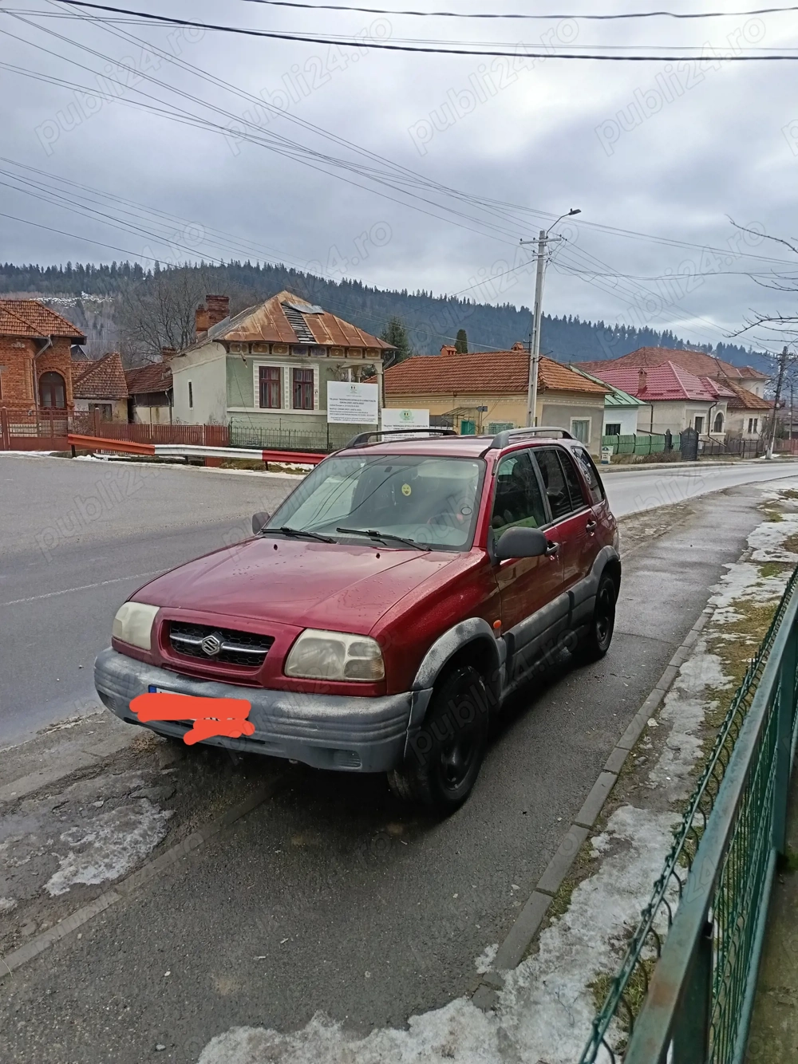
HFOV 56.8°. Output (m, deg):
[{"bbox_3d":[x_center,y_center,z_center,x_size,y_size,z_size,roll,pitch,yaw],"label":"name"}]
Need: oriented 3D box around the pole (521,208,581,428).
[{"bbox_3d":[5.447,-6.964,27.077,2.400,9.180,0.600,6,10,31],"label":"pole"}]

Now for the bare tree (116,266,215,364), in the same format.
[{"bbox_3d":[-15.276,-12.277,48.733,7.000,11.800,7.000,1,8,0],"label":"bare tree"}]

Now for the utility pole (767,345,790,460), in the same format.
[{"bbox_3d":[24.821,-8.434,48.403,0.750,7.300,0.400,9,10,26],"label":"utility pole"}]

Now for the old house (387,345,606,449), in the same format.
[{"bbox_3d":[4.027,-7.095,41.000,13.600,5.700,6.900,8,11,42],"label":"old house"}]

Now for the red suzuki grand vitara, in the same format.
[{"bbox_3d":[0.170,0.198,4.771,1.820,1.720,4.190,4,9,30],"label":"red suzuki grand vitara"}]

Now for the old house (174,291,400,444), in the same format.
[{"bbox_3d":[-6.028,-7.396,34.415,7.550,6.800,12.500,-3,9,-26],"label":"old house"}]

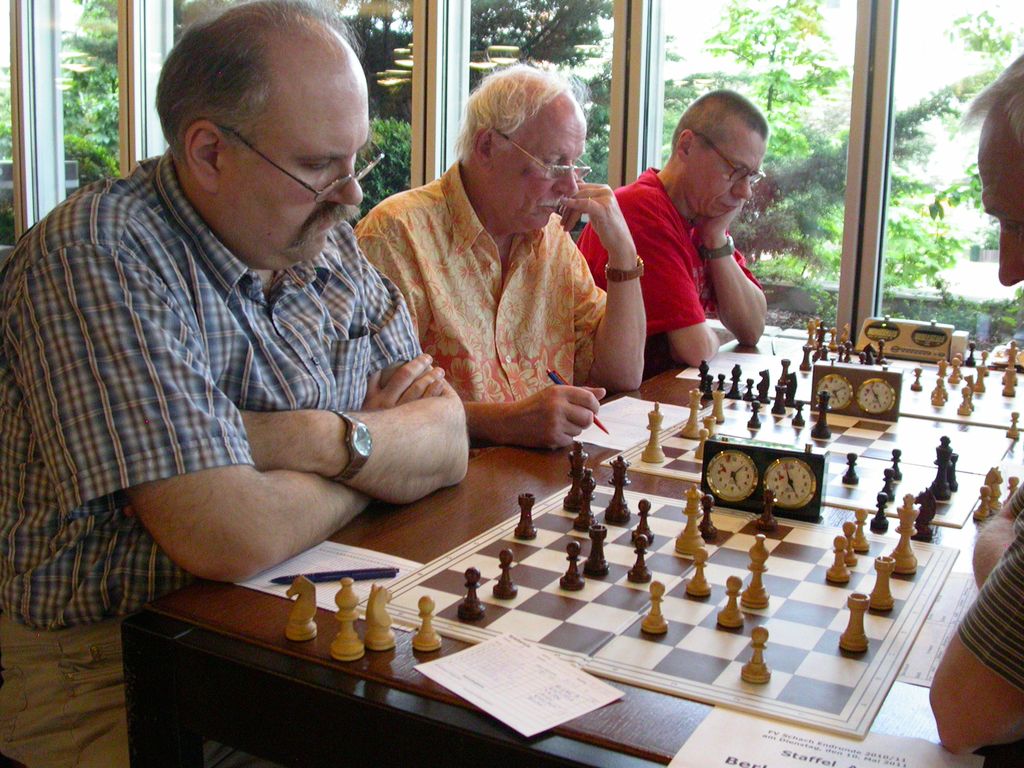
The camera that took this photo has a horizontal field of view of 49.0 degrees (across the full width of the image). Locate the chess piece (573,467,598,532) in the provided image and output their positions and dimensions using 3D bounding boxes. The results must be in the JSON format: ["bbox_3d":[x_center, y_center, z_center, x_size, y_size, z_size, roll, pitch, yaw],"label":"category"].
[{"bbox_3d":[0.088,0.137,1.336,0.028,0.073,0.028,1,12,4],"label":"chess piece"}]

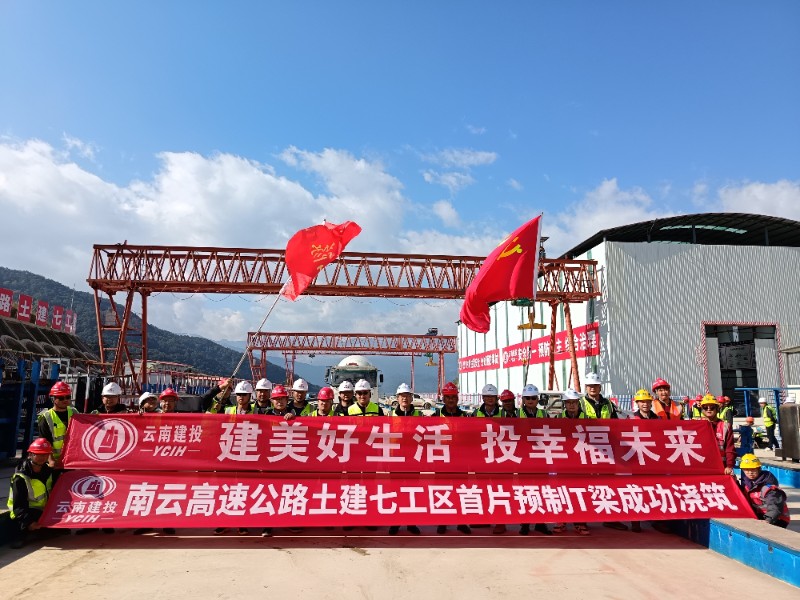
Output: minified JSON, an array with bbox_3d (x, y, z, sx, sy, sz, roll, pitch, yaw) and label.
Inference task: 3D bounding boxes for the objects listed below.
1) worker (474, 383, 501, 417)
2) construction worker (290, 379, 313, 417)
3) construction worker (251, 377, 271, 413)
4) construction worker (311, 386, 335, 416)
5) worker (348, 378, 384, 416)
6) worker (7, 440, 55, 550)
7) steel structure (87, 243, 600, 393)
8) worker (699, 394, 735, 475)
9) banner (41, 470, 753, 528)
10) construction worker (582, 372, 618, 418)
[{"bbox_3d":[1.152,1.955,6.976,0.510,1.764,0.360,0,-9,0],"label":"worker"},{"bbox_3d":[-1.326,1.966,7.279,0.510,1.840,0.360,0,-9,-3],"label":"construction worker"},{"bbox_3d":[-1.852,1.951,7.295,0.530,1.807,0.360,1,-9,-3],"label":"construction worker"},{"bbox_3d":[-1.004,1.962,6.987,0.530,1.710,0.360,1,-9,0],"label":"construction worker"},{"bbox_3d":[-0.470,1.922,7.045,0.540,1.819,0.360,1,-9,0],"label":"worker"},{"bbox_3d":[-4.153,2.169,6.334,0.580,1.134,0.680,5,-10,-26],"label":"worker"},{"bbox_3d":[-2.737,1.991,34.937,31.730,10.681,5.800,1,-9,-6],"label":"steel structure"},{"bbox_3d":[3.962,2.015,6.833,0.550,1.666,0.380,-1,-9,8],"label":"worker"},{"bbox_3d":[-0.029,2.331,6.510,8.200,0.660,0.200,0,-22,0],"label":"banner"},{"bbox_3d":[2.670,1.937,7.305,0.540,1.936,0.360,0,-9,5],"label":"construction worker"}]

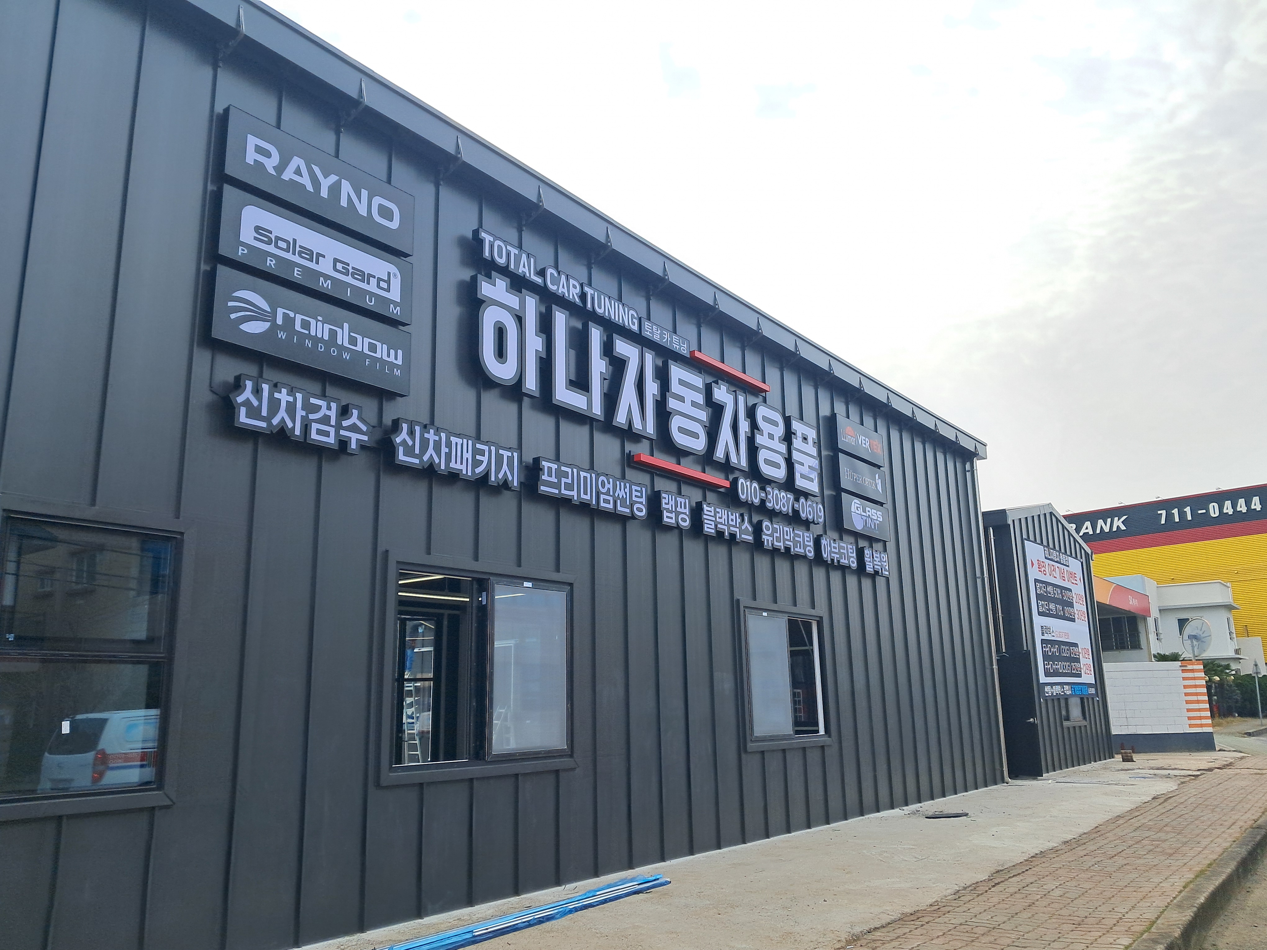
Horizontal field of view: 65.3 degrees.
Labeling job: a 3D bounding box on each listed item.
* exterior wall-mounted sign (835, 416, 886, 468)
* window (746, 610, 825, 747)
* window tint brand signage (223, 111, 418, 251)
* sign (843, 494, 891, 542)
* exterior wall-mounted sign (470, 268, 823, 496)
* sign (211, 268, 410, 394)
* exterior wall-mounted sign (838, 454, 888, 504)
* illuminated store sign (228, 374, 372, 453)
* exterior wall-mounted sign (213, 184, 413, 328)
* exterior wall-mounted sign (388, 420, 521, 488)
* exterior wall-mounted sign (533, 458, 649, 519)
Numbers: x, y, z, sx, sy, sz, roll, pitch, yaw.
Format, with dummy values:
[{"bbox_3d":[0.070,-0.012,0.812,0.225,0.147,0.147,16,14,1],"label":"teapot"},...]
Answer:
[{"bbox_3d":[3.275,-0.477,14.332,0.080,0.498,1.590,-11,-16,36],"label":"exterior wall-mounted sign"},{"bbox_3d":[1.821,2.428,11.878,0.130,1.527,1.961,-11,-16,36],"label":"window"},{"bbox_3d":[-2.235,-2.080,7.169,0.080,0.504,1.590,-11,-16,36],"label":"window tint brand signage"},{"bbox_3d":[3.295,0.623,14.074,0.080,0.496,1.588,-11,-16,36],"label":"sign"},{"bbox_3d":[0.539,-0.735,10.636,0.080,1.030,6.219,-11,-16,36],"label":"exterior wall-mounted sign"},{"bbox_3d":[-2.209,-0.969,6.917,0.080,0.498,1.599,-11,-16,36],"label":"sign"},{"bbox_3d":[3.284,0.075,14.202,0.080,0.507,1.582,-11,-16,36],"label":"exterior wall-mounted sign"},{"bbox_3d":[-2.247,-0.384,6.712,0.080,0.361,1.126,-11,-16,36],"label":"illuminated store sign"},{"bbox_3d":[-2.222,-1.524,7.042,0.080,0.501,1.593,-11,-16,36],"label":"exterior wall-mounted sign"},{"bbox_3d":[-1.399,-0.141,7.816,0.080,0.361,1.375,-11,-16,36],"label":"exterior wall-mounted sign"},{"bbox_3d":[-0.366,0.146,9.162,0.080,0.372,1.590,-11,-16,36],"label":"exterior wall-mounted sign"}]

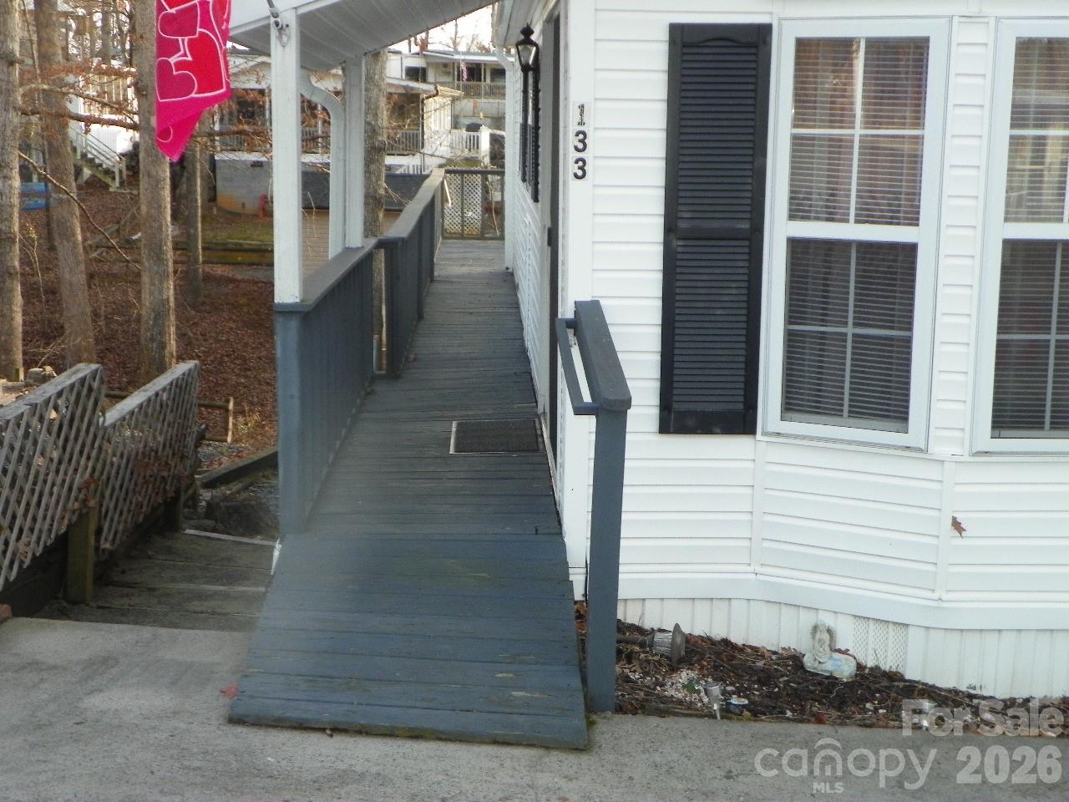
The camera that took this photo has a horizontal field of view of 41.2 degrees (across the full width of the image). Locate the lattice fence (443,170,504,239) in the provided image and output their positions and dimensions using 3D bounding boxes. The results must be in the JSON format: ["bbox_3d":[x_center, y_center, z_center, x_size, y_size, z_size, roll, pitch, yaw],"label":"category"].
[{"bbox_3d":[-0.895,-2.924,21.207,0.970,1.045,0.120,0,11,-2],"label":"lattice fence"}]

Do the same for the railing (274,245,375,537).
[{"bbox_3d":[-0.982,-0.260,7.333,0.150,0.915,3.740,0,11,-2],"label":"railing"}]

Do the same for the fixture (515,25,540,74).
[{"bbox_3d":[-0.036,-1.929,7.831,0.150,0.275,0.140,0,11,-2],"label":"fixture"}]

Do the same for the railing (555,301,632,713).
[{"bbox_3d":[0.185,0.310,4.873,0.174,1.200,1.150,0,11,-2],"label":"railing"}]

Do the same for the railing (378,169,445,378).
[{"bbox_3d":[-1.168,-1.787,15.178,0.210,1.000,12.200,0,11,-2],"label":"railing"}]

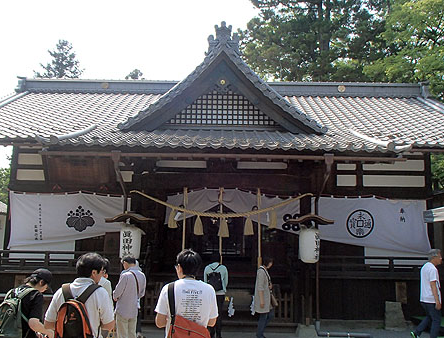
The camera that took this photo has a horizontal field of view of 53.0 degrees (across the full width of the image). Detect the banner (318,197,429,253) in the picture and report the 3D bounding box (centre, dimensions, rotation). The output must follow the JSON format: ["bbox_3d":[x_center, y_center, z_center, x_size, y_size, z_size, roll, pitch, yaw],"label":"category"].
[{"bbox_3d":[3.813,1.405,11.141,2.919,1.398,0.100,1,-10,0],"label":"banner"}]

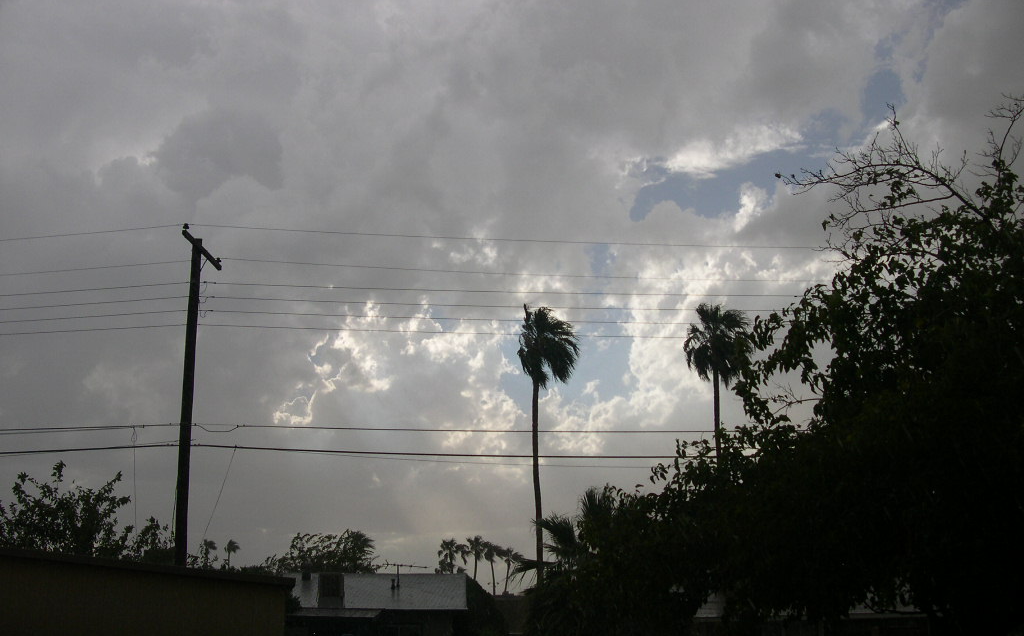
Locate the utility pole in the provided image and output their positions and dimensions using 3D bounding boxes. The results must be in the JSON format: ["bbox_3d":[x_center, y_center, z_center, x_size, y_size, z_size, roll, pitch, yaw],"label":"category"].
[{"bbox_3d":[-6.448,3.480,22.808,0.400,10.640,2.500,0,-13,2],"label":"utility pole"}]

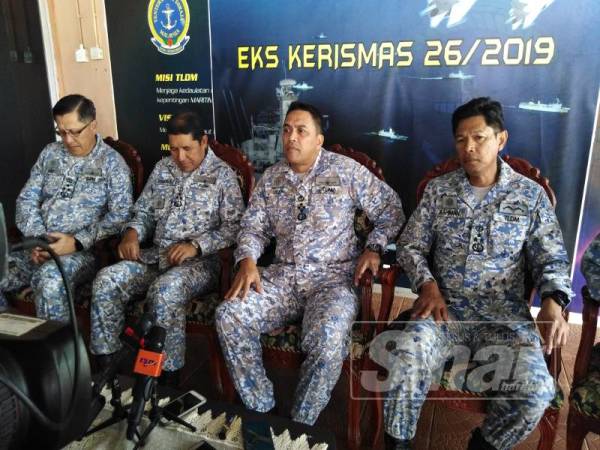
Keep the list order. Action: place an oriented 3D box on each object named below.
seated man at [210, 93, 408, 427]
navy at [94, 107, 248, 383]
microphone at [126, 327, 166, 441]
[{"bbox_3d":[0.040,0.168,1.618,0.620,1.230,0.760,5,15,17],"label":"seated man"},{"bbox_3d":[-0.619,0.092,1.939,0.540,1.220,0.760,5,14,24],"label":"navy"},{"bbox_3d":[-0.373,0.373,1.035,0.060,0.255,0.060,9,-17,-4],"label":"microphone"}]

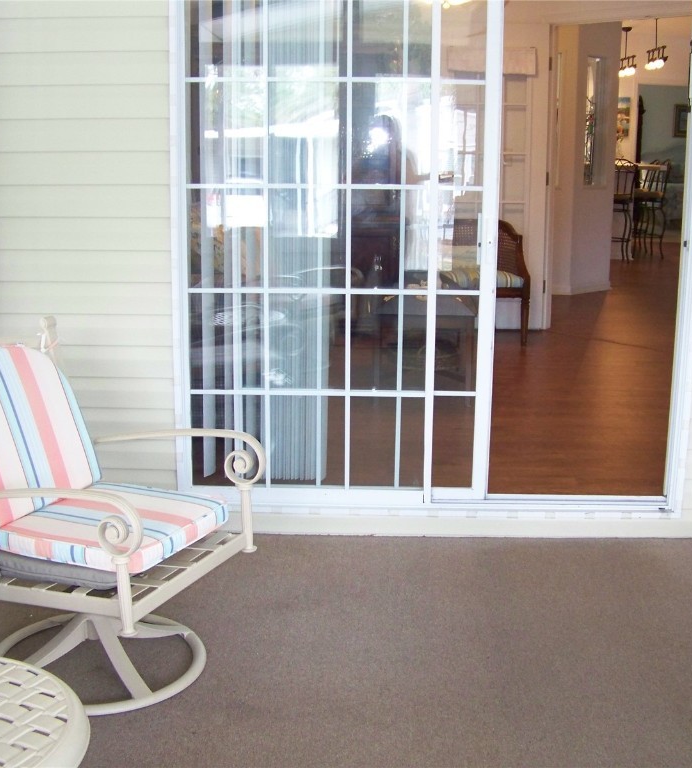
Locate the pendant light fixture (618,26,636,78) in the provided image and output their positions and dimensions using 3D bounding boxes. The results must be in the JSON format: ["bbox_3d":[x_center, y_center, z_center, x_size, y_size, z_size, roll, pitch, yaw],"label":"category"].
[{"bbox_3d":[3.460,-4.082,13.112,0.150,0.610,0.750,1,13,1],"label":"pendant light fixture"}]

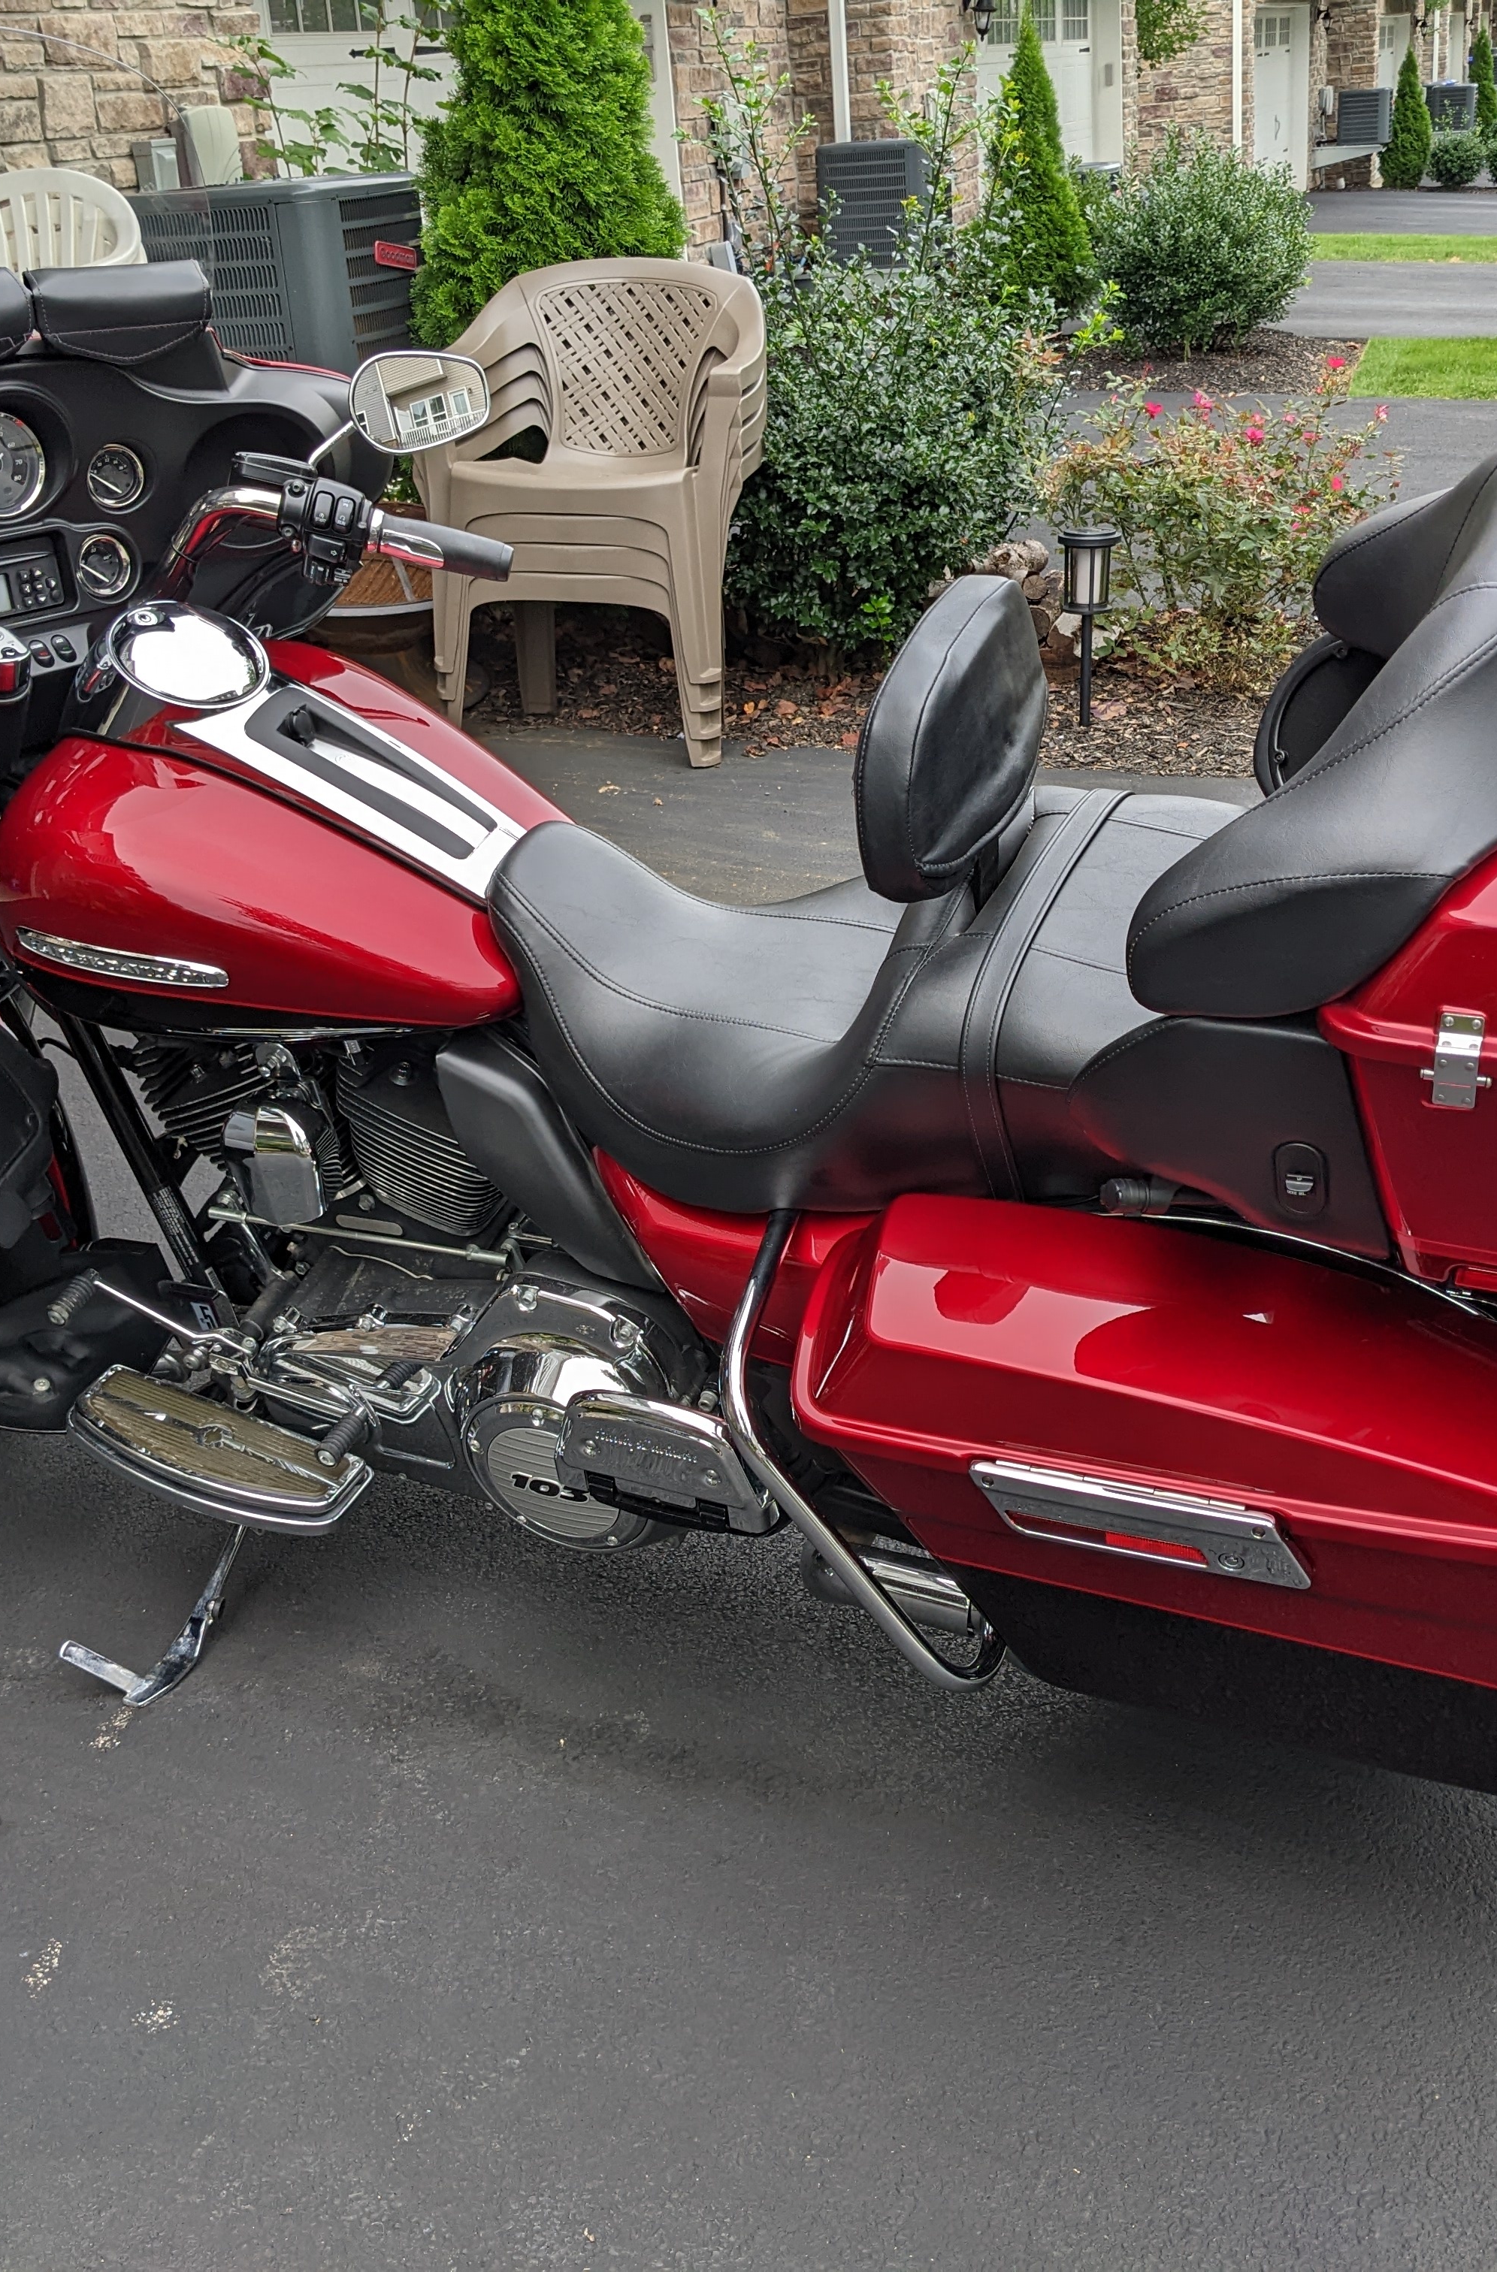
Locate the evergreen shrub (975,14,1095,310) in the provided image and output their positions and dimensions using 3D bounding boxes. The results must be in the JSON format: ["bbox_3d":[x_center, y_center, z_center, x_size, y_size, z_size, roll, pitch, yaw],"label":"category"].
[{"bbox_3d":[1.972,-6.693,16.200,0.830,1.950,0.830,-5,22,0],"label":"evergreen shrub"}]

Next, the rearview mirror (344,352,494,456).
[{"bbox_3d":[-0.327,-0.725,2.340,0.142,0.100,0.045,-14,23,-22],"label":"rearview mirror"}]

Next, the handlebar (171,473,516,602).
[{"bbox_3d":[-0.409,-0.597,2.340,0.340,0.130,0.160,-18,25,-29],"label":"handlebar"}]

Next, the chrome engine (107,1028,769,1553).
[{"bbox_3d":[-0.291,0.103,2.400,0.600,0.460,0.420,8,34,21],"label":"chrome engine"}]

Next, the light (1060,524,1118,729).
[{"bbox_3d":[0.721,-1.079,5.000,0.130,0.390,0.130,-5,22,0],"label":"light"}]

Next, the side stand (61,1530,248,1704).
[{"bbox_3d":[-0.595,0.477,2.400,0.150,0.170,0.220,5,24,22],"label":"side stand"}]

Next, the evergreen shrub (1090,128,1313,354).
[{"bbox_3d":[2.219,-4.392,11.600,1.100,1.020,1.100,-5,22,0],"label":"evergreen shrub"}]

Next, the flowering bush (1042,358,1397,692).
[{"bbox_3d":[1.166,-1.515,5.850,0.880,0.820,0.850,-5,22,0],"label":"flowering bush"}]

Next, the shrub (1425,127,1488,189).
[{"bbox_3d":[9.284,-12.824,31.000,0.800,0.800,0.800,-5,22,0],"label":"shrub"}]

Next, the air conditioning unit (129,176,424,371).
[{"bbox_3d":[-1.483,-2.726,7.743,0.680,0.680,0.680,4,24,22],"label":"air conditioning unit"}]

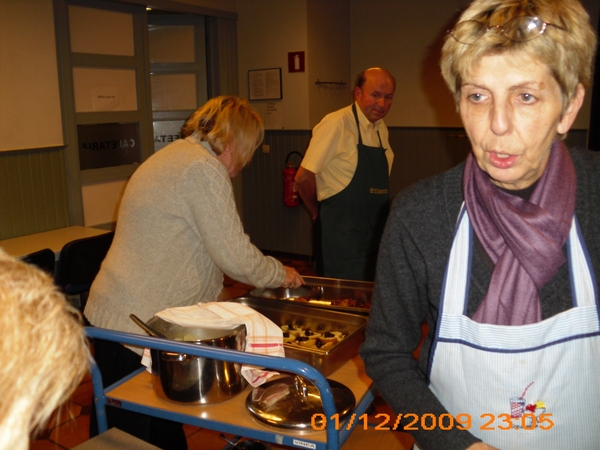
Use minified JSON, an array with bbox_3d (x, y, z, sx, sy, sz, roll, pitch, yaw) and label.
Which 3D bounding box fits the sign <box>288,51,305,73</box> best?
[{"bbox_3d":[-0.030,-1.659,6.371,0.200,0.200,0.010,7,14,36],"label":"sign"}]

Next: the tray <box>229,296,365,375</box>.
[{"bbox_3d":[-0.082,0.366,2.018,0.530,0.100,0.325,4,12,26],"label":"tray"}]

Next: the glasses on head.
[{"bbox_3d":[0.294,-0.263,0.863,0.136,0.042,0.135,7,11,37],"label":"glasses on head"}]

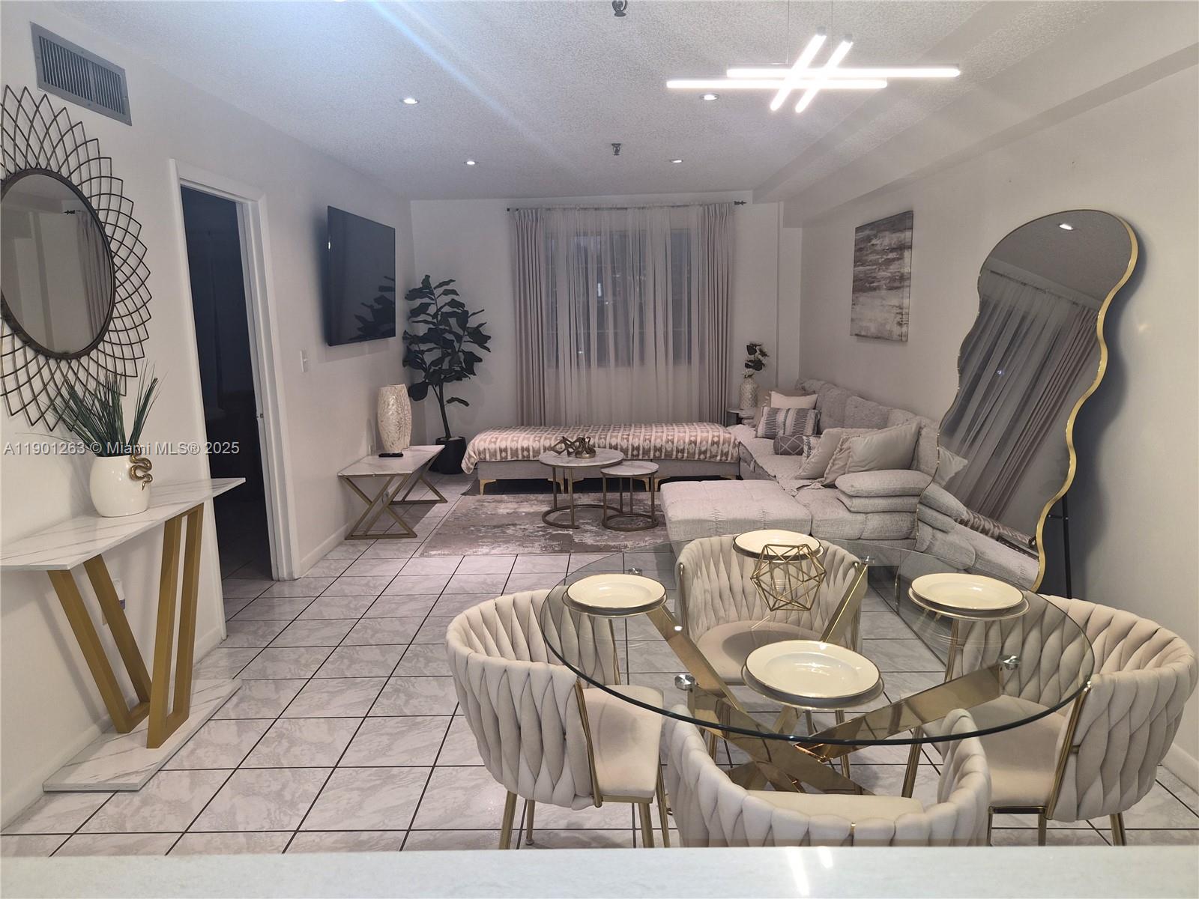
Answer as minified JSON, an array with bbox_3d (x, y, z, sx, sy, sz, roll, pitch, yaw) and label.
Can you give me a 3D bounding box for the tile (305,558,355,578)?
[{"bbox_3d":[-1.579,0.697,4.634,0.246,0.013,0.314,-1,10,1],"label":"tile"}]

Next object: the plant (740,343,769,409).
[{"bbox_3d":[1.366,-0.650,7.041,0.250,0.592,0.220,-1,10,1],"label":"plant"}]

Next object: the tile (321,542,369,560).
[{"bbox_3d":[-1.591,0.650,5.062,0.232,0.010,0.322,-1,10,1],"label":"tile"}]

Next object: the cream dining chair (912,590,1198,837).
[{"bbox_3d":[0.980,0.752,1.781,0.500,0.760,0.550,-1,10,1],"label":"cream dining chair"}]

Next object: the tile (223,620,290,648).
[{"bbox_3d":[-1.629,0.860,3.688,0.314,0.013,0.314,-1,10,1],"label":"tile"}]

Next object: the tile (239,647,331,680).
[{"bbox_3d":[-1.315,0.907,3.366,0.314,0.013,0.314,-1,10,1],"label":"tile"}]

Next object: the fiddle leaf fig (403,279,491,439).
[{"bbox_3d":[-1.362,-0.807,7.291,0.700,1.560,0.680,-1,10,1],"label":"fiddle leaf fig"}]

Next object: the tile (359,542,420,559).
[{"bbox_3d":[-1.309,0.642,4.992,0.318,0.010,0.318,-1,10,1],"label":"tile"}]

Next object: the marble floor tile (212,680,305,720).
[{"bbox_3d":[-1.346,0.977,3.107,0.322,0.010,0.322,-1,10,1],"label":"marble floor tile"}]

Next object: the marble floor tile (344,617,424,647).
[{"bbox_3d":[-1.004,0.854,3.713,0.318,0.010,0.318,-1,10,1],"label":"marble floor tile"}]

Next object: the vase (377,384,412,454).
[{"bbox_3d":[-1.582,-0.243,6.214,0.230,0.500,0.250,-1,10,1],"label":"vase"}]

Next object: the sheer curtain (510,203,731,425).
[{"bbox_3d":[0.233,-1.017,7.361,2.000,2.370,0.120,-1,10,1],"label":"sheer curtain"}]

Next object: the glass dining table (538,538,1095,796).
[{"bbox_3d":[0.474,0.755,1.988,1.240,0.755,1.240,-1,10,1],"label":"glass dining table"}]

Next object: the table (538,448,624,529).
[{"bbox_3d":[-0.126,0.261,5.731,0.630,0.440,0.630,-1,10,1],"label":"table"}]

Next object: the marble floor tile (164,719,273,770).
[{"bbox_3d":[-1.341,1.024,2.764,0.318,0.010,0.318,-1,10,1],"label":"marble floor tile"}]

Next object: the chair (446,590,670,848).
[{"bbox_3d":[-0.085,0.781,1.981,0.540,0.730,0.540,0,10,7],"label":"chair"}]

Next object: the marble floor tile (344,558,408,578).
[{"bbox_3d":[-1.318,0.702,4.715,0.322,0.010,0.322,-1,10,1],"label":"marble floor tile"}]

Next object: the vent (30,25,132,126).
[{"bbox_3d":[-1.762,-1.280,2.749,0.025,0.200,0.498,-1,10,1],"label":"vent"}]

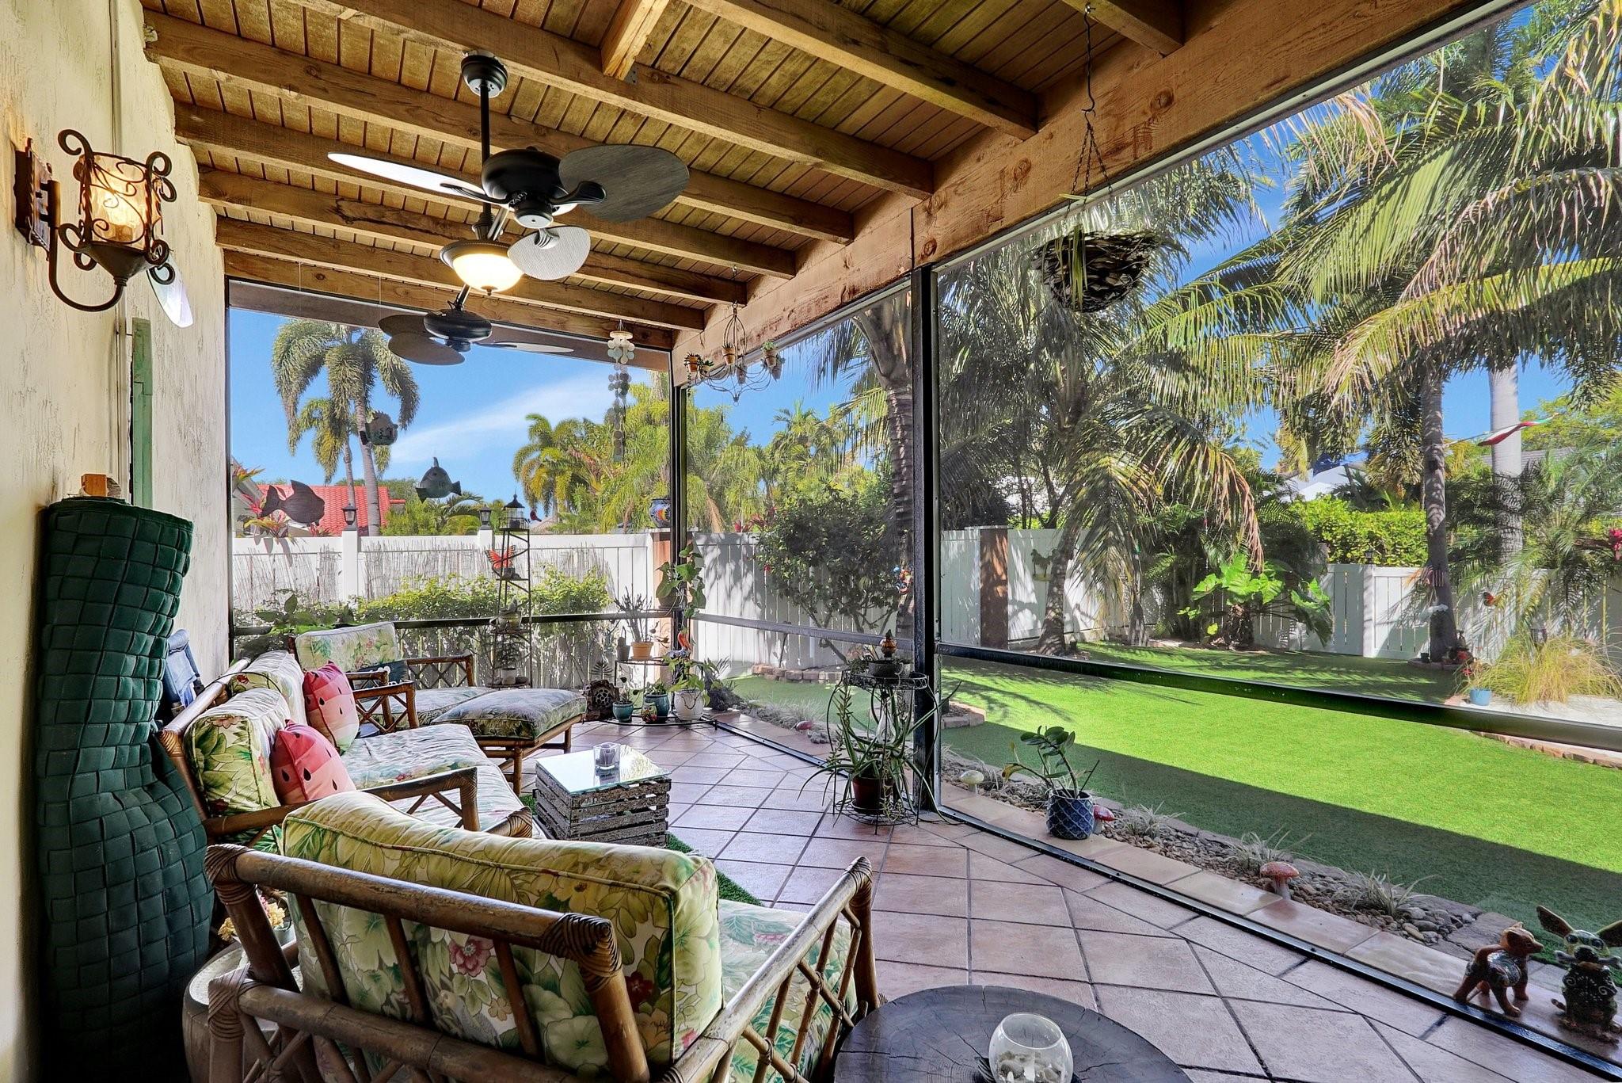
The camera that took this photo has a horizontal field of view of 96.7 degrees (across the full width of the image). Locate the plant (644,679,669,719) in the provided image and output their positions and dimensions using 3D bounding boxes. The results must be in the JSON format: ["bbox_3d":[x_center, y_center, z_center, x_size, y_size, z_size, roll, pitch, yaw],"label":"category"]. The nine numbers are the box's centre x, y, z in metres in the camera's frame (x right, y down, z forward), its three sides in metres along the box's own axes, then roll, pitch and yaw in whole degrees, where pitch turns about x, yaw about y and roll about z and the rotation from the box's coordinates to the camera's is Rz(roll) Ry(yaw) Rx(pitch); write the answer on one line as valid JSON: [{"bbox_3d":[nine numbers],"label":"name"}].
[{"bbox_3d":[-1.063,1.090,4.980,0.170,0.260,0.170,0,-3,0],"label":"plant"}]

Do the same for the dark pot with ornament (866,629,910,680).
[{"bbox_3d":[0.362,0.532,3.400,0.200,0.225,0.200,0,-2,0],"label":"dark pot with ornament"}]

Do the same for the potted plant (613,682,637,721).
[{"bbox_3d":[-1.268,1.087,4.890,0.155,0.275,0.155,0,-3,0],"label":"potted plant"}]

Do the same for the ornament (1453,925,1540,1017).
[{"bbox_3d":[1.944,1.183,2.039,0.190,0.225,0.120,-2,-3,37],"label":"ornament"}]

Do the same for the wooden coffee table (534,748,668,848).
[{"bbox_3d":[-0.957,1.200,3.285,0.450,0.325,0.630,1,-3,-34],"label":"wooden coffee table"}]

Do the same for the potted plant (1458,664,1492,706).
[{"bbox_3d":[5.623,1.206,6.100,0.250,0.355,0.250,0,-3,0],"label":"potted plant"}]

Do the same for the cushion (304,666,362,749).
[{"bbox_3d":[-2.185,0.750,3.315,0.160,0.385,0.390,-18,6,-25],"label":"cushion"}]

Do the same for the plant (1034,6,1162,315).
[{"bbox_3d":[0.939,-1.272,2.407,0.400,1.045,0.410,1,-3,-34],"label":"plant"}]

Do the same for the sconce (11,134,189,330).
[{"bbox_3d":[-1.256,-0.567,1.282,0.210,0.310,0.180,2,-3,-34],"label":"sconce"}]

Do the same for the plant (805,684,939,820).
[{"bbox_3d":[0.310,1.045,3.580,0.630,0.620,0.540,0,-2,0],"label":"plant"}]

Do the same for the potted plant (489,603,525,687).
[{"bbox_3d":[-1.961,0.666,4.650,0.220,0.520,0.220,0,-3,0],"label":"potted plant"}]

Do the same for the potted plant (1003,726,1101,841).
[{"bbox_3d":[1.129,1.113,3.388,0.430,0.500,0.370,-1,-2,14],"label":"potted plant"}]

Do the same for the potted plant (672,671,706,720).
[{"bbox_3d":[-1.001,1.250,5.837,0.270,0.370,0.270,0,-2,0],"label":"potted plant"}]

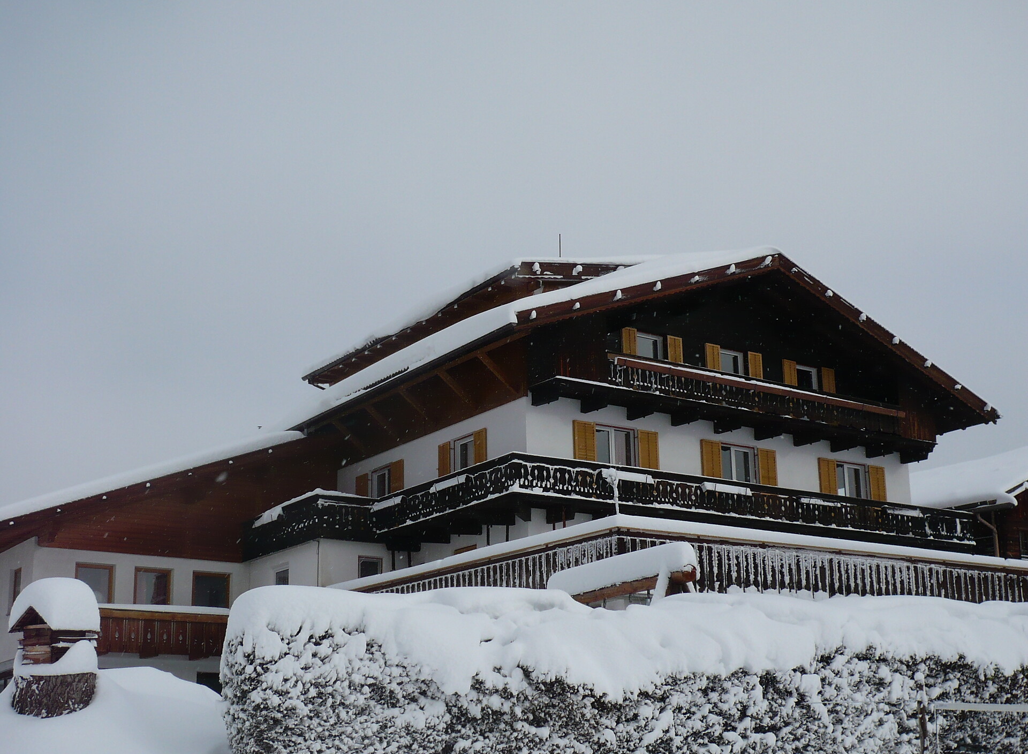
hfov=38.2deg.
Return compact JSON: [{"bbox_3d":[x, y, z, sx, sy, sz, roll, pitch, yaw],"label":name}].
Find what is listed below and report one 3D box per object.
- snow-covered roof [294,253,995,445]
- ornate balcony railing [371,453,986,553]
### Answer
[{"bbox_3d":[3.635,0.002,43.201,16.560,3.696,11.856,9,-18,-32],"label":"snow-covered roof"},{"bbox_3d":[4.765,4.183,40.477,15.744,1.354,6.528,9,-18,-32],"label":"ornate balcony railing"}]

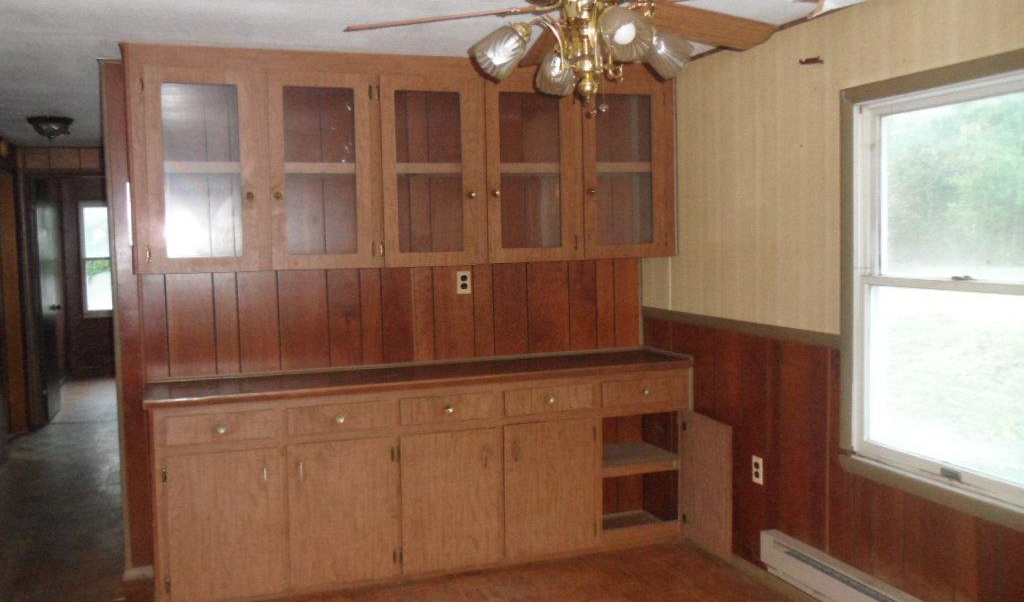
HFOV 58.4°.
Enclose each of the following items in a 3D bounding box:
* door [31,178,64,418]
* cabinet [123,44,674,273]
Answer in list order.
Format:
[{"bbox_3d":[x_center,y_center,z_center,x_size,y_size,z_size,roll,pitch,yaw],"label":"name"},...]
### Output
[{"bbox_3d":[-4.140,0.010,8.182,0.045,2.030,0.832,-3,4,-19],"label":"door"},{"bbox_3d":[-0.435,-0.639,4.306,2.516,0.926,0.376,-3,4,-19],"label":"cabinet"}]

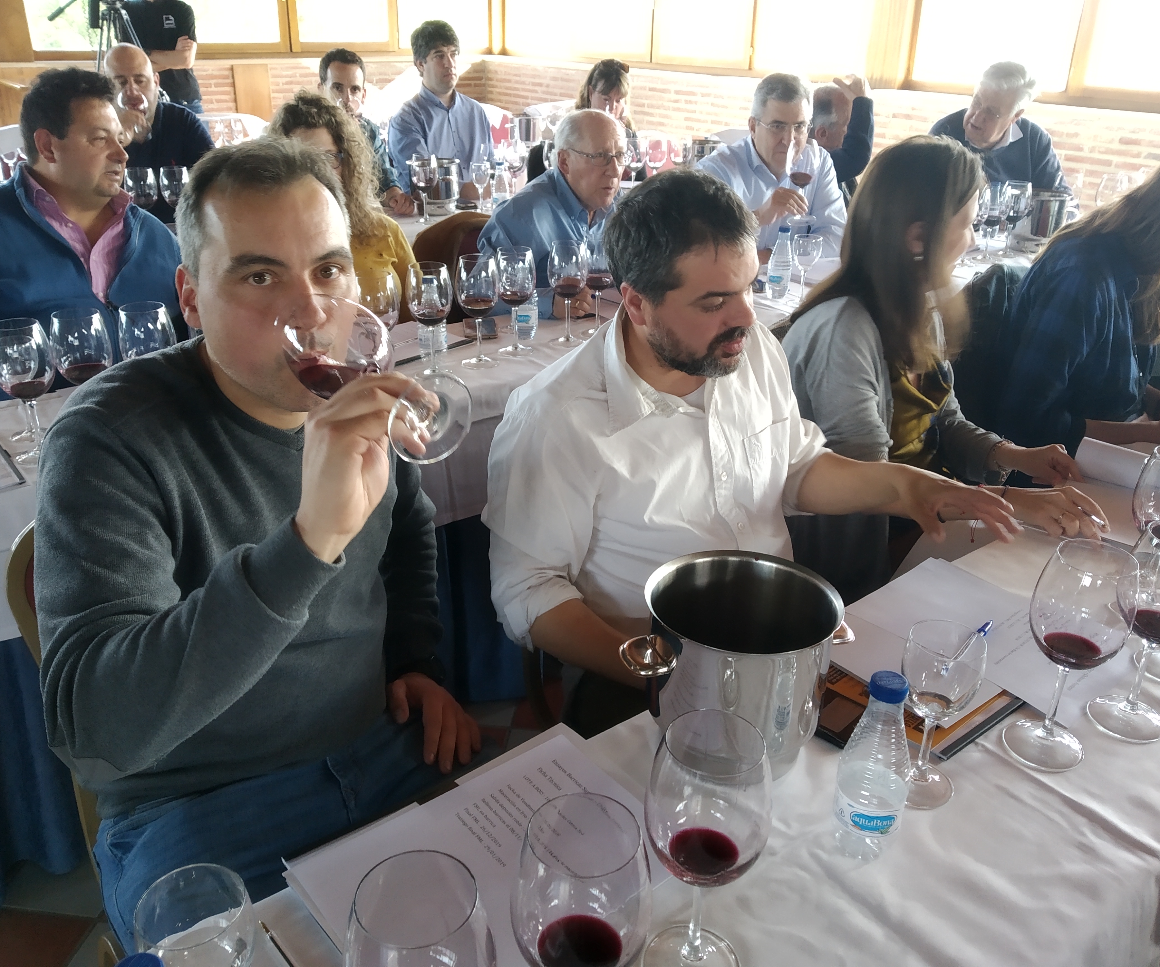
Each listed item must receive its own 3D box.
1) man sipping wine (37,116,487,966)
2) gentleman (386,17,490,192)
[{"bbox_3d":[-0.283,0.346,1.042,0.520,1.320,0.660,-14,30,-29],"label":"man sipping wine"},{"bbox_3d":[-0.455,-0.987,3.701,0.510,1.380,0.740,-14,29,-29],"label":"gentleman"}]

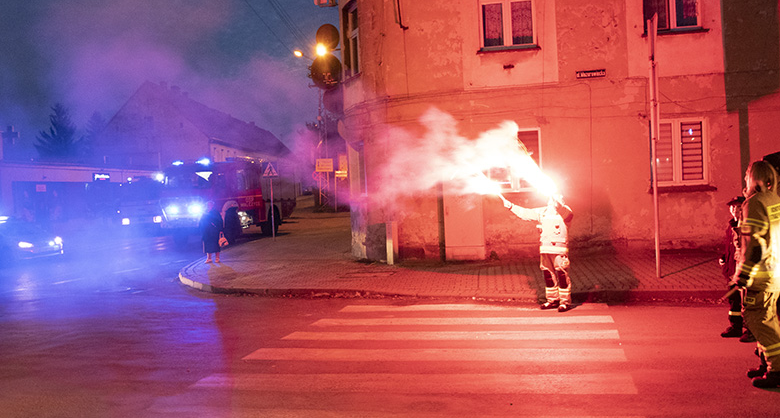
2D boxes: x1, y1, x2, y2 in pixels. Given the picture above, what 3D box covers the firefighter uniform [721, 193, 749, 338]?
[{"bbox_3d":[4.189,0.649,7.522,0.440,1.640,0.470,-3,2,-28],"label":"firefighter uniform"}]

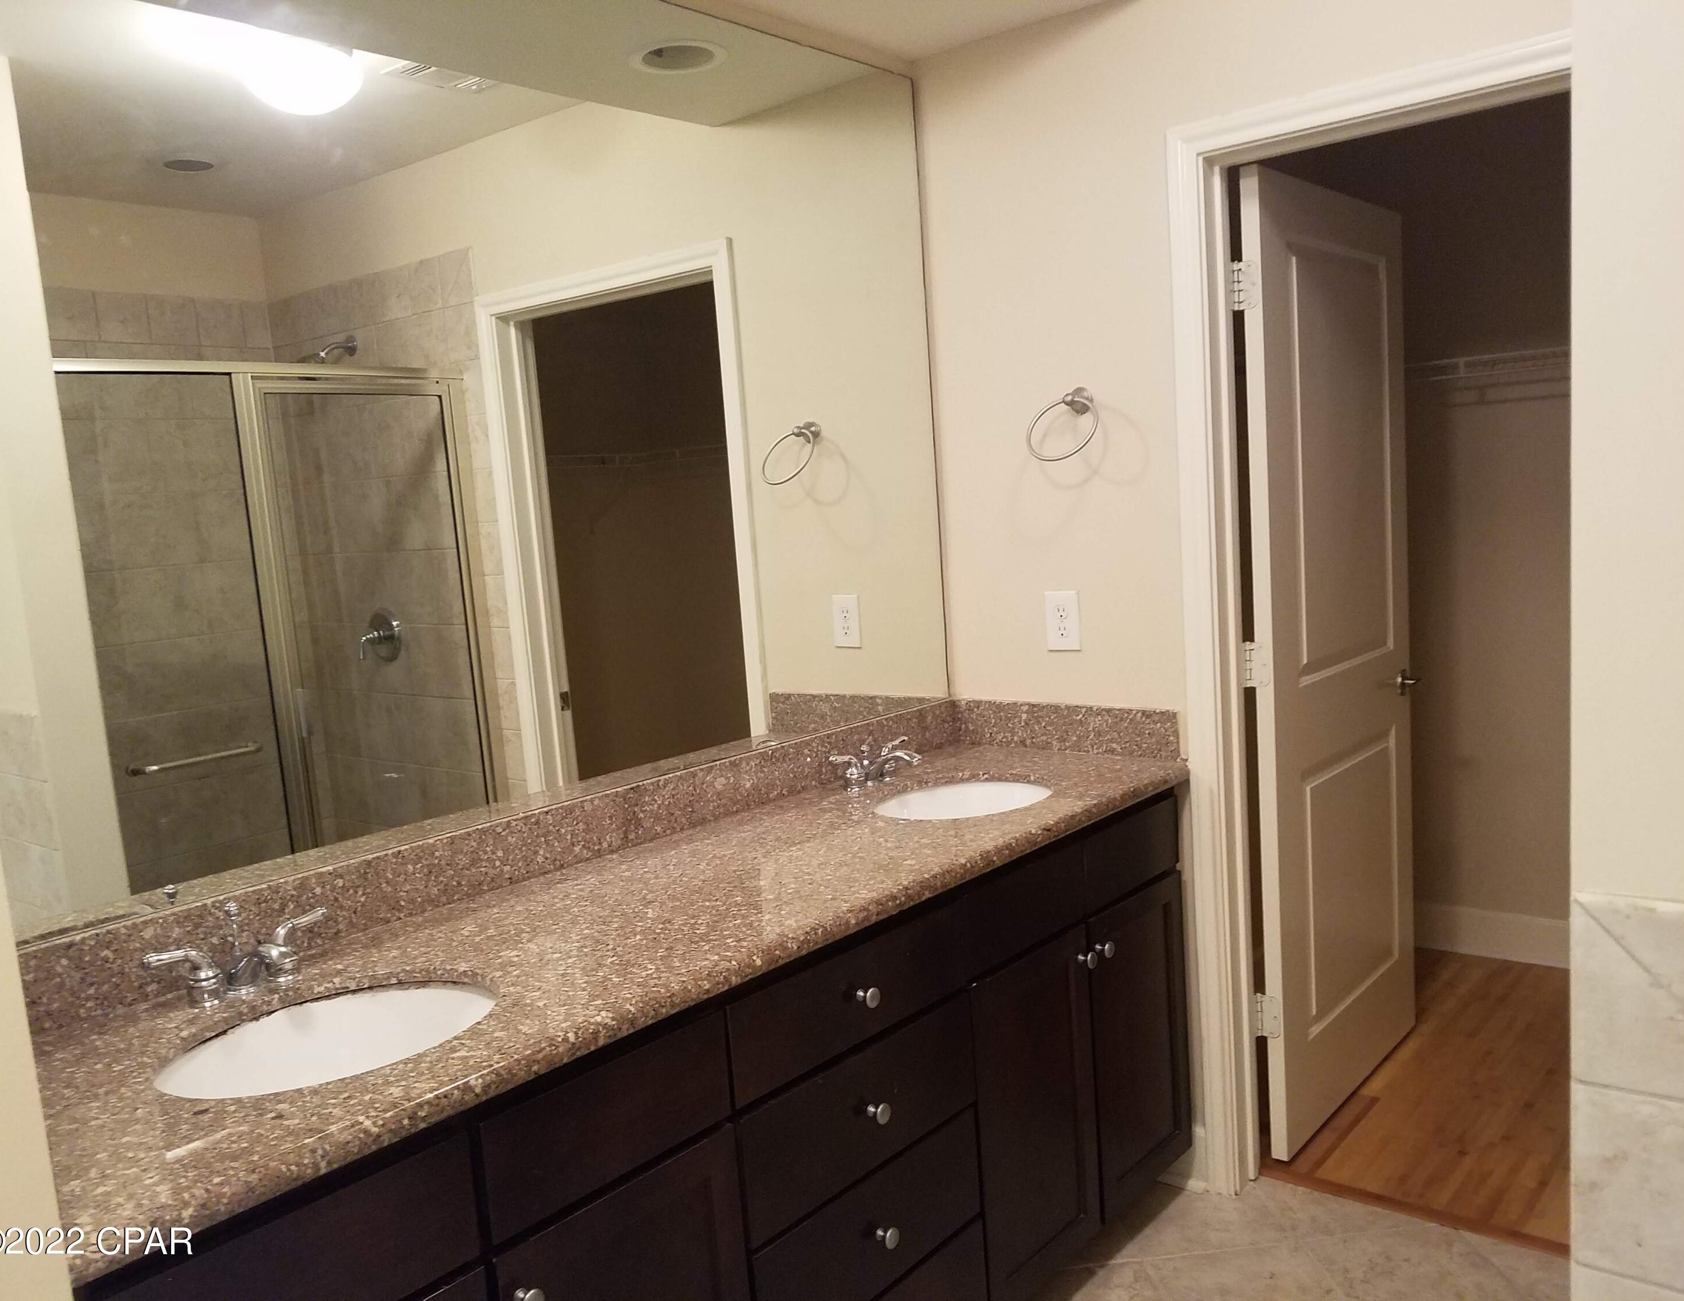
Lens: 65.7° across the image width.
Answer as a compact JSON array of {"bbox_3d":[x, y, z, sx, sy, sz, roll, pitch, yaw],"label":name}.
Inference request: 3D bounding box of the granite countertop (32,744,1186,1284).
[{"bbox_3d":[-0.200,0.365,1.986,0.571,0.036,2.050,2,9,41],"label":"granite countertop"}]

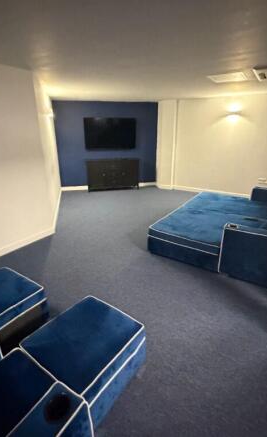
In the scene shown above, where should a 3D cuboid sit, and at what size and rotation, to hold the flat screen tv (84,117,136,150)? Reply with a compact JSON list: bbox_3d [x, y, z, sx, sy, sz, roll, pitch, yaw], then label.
[{"bbox_3d":[-0.613,-2.309,6.463,1.379,0.817,0.060,-4,21,-9],"label":"flat screen tv"}]

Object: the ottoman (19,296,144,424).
[{"bbox_3d":[-0.337,0.971,1.654,0.558,0.354,0.643,15,25,34],"label":"ottoman"}]

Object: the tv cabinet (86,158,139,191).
[{"bbox_3d":[-0.574,-1.226,6.728,1.414,0.868,0.360,-4,21,-9],"label":"tv cabinet"}]

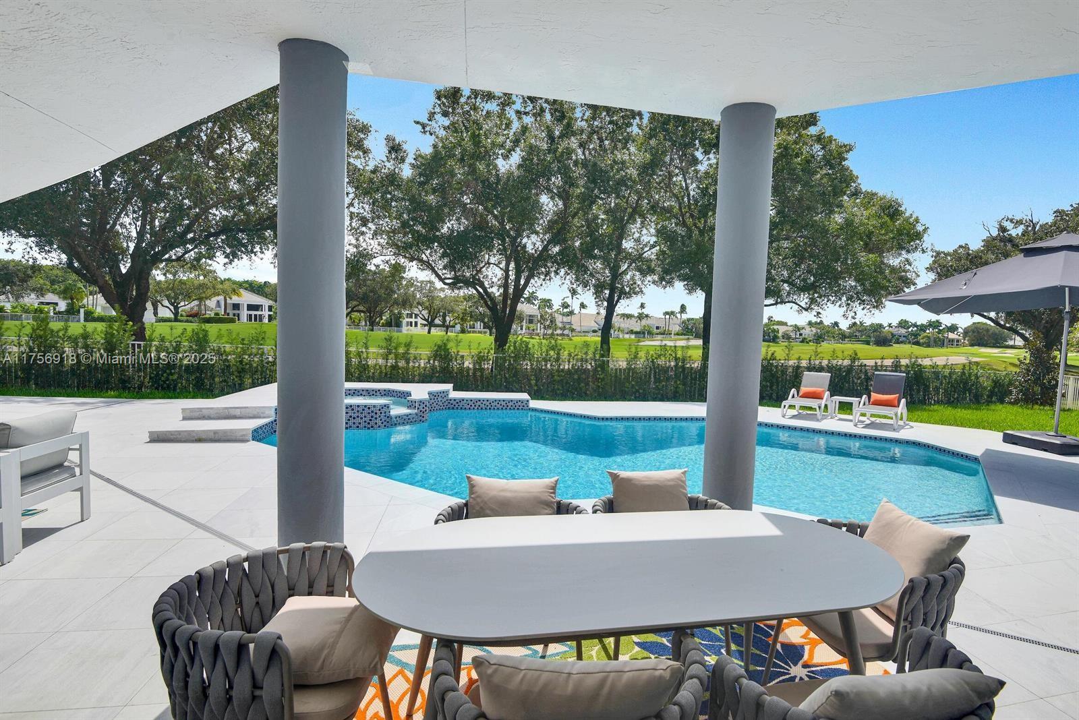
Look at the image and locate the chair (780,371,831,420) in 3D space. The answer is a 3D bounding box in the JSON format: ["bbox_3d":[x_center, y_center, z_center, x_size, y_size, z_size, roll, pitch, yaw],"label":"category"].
[{"bbox_3d":[5.723,0.700,10.877,0.680,0.950,1.450,4,4,36],"label":"chair"}]

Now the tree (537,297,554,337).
[{"bbox_3d":[1.372,-10.870,127.588,3.900,9.740,3.900,2,3,0],"label":"tree"}]

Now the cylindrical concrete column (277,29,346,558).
[{"bbox_3d":[-1.188,-0.084,2.673,0.315,2.935,0.315,2,3,0],"label":"cylindrical concrete column"}]

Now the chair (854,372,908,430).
[{"bbox_3d":[6.725,0.776,10.060,0.680,0.950,1.450,4,4,39],"label":"chair"}]

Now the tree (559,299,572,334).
[{"bbox_3d":[6.644,-11.039,129.573,3.200,9.030,3.200,2,3,3],"label":"tree"}]

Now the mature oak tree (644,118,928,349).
[{"bbox_3d":[9.505,-4.650,19.253,8.600,10.680,8.200,3,4,26],"label":"mature oak tree"}]

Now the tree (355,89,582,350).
[{"bbox_3d":[-2.481,-4.755,17.965,8.000,10.930,7.600,1,3,-8],"label":"tree"}]

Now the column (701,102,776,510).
[{"bbox_3d":[1.228,-0.041,3.199,0.315,2.935,0.315,2,3,0],"label":"column"}]

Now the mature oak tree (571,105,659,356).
[{"bbox_3d":[2.817,-4.967,19.246,4.600,11.320,4.800,2,3,8],"label":"mature oak tree"}]

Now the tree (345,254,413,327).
[{"bbox_3d":[-36.580,-14.561,111.418,16.000,16.490,15.000,1,3,-18],"label":"tree"}]

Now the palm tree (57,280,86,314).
[{"bbox_3d":[-76.903,-9.969,83.701,3.700,6.530,3.700,-1,4,-42],"label":"palm tree"}]

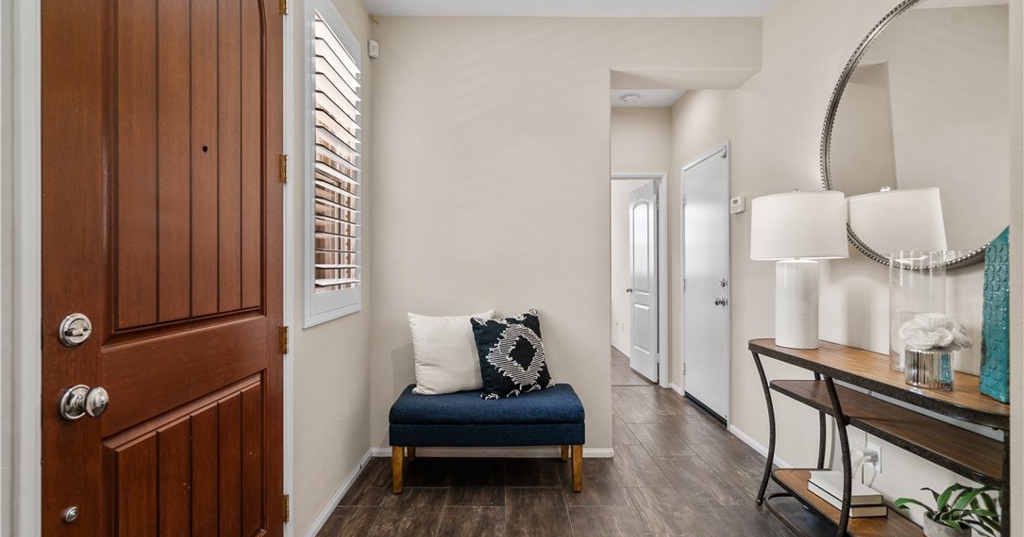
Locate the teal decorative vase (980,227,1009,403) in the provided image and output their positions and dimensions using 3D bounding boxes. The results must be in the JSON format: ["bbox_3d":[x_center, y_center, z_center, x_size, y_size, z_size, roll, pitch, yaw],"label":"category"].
[{"bbox_3d":[1.378,0.105,1.227,0.125,0.500,0.125,0,0,22],"label":"teal decorative vase"}]

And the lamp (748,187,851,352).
[{"bbox_3d":[1.300,0.005,2.067,0.378,0.700,0.378,0,0,0],"label":"lamp"}]

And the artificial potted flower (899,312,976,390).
[{"bbox_3d":[1.258,0.245,1.358,0.160,0.220,0.155,0,0,0],"label":"artificial potted flower"}]

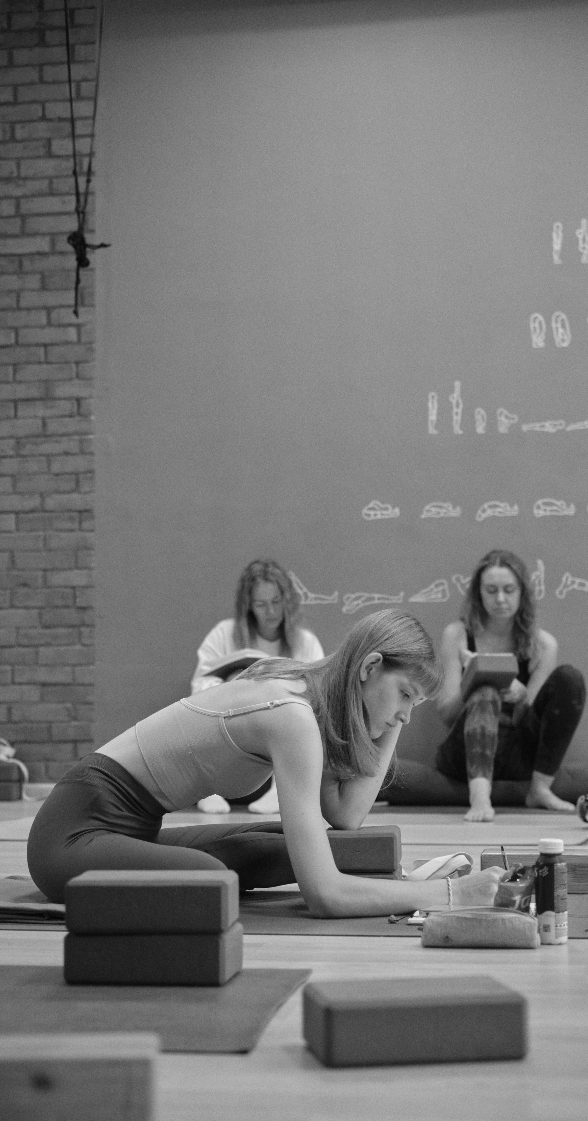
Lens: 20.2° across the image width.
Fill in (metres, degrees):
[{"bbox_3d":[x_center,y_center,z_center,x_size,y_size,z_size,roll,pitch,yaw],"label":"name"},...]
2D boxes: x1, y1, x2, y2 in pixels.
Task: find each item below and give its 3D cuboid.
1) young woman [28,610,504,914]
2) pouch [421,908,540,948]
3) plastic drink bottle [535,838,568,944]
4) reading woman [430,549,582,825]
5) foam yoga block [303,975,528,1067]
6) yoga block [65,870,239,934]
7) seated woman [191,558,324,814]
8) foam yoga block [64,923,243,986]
[{"bbox_3d":[-0.051,0.366,3.053,0.850,0.550,0.660,-1,-4,11],"label":"young woman"},{"bbox_3d":[0.296,0.580,2.623,0.182,0.058,0.070,-1,-4,3],"label":"pouch"},{"bbox_3d":[0.411,0.527,2.647,0.052,0.165,0.052,-1,-4,0],"label":"plastic drink bottle"},{"bbox_3d":[0.659,0.375,5.116,0.450,0.790,0.740,-1,-4,6],"label":"reading woman"},{"bbox_3d":[0.137,0.525,1.886,0.230,0.073,0.128,0,-4,-10],"label":"foam yoga block"},{"bbox_3d":[-0.199,0.483,2.344,0.230,0.073,0.128,-1,-4,6],"label":"yoga block"},{"bbox_3d":[-0.116,0.401,5.385,0.430,0.790,0.700,-1,-4,9],"label":"seated woman"},{"bbox_3d":[-0.196,0.554,2.325,0.230,0.073,0.128,-1,-4,10],"label":"foam yoga block"}]

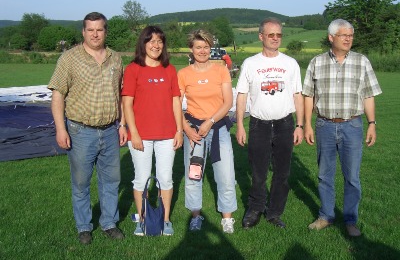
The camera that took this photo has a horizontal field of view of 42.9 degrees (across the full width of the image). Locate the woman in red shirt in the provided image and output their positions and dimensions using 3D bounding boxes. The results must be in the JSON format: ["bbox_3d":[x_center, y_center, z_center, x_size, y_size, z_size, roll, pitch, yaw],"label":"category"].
[{"bbox_3d":[-0.387,0.011,4.161,0.493,1.682,0.340,-1,9,-6],"label":"woman in red shirt"}]

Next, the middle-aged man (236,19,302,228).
[{"bbox_3d":[0.605,-0.059,4.348,0.576,1.758,0.360,-1,9,-6],"label":"middle-aged man"}]

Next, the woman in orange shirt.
[{"bbox_3d":[0.064,0.009,4.223,0.476,1.665,0.350,0,9,-2],"label":"woman in orange shirt"}]

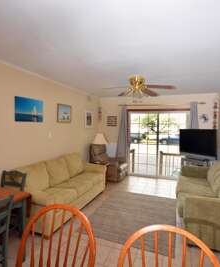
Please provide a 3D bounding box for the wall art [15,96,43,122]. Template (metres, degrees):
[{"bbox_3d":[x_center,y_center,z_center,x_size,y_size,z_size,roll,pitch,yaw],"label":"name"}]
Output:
[{"bbox_3d":[-1.403,-0.406,2.966,0.032,0.405,0.610,2,2,22],"label":"wall art"}]

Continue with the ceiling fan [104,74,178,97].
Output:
[{"bbox_3d":[0.544,-0.887,3.226,1.320,0.410,1.320,2,2,22],"label":"ceiling fan"}]

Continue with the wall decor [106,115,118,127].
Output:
[{"bbox_3d":[0.081,-0.390,5.401,0.385,0.355,0.030,2,2,22],"label":"wall decor"}]

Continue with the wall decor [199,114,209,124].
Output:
[{"bbox_3d":[2.502,-0.396,4.430,0.230,0.260,0.040,2,2,22],"label":"wall decor"}]

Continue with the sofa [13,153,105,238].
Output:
[{"bbox_3d":[-0.847,0.930,3.238,0.903,0.858,1.887,2,2,22],"label":"sofa"}]

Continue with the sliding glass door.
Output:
[{"bbox_3d":[1.380,0.312,4.946,1.800,2.040,0.110,2,2,22],"label":"sliding glass door"}]

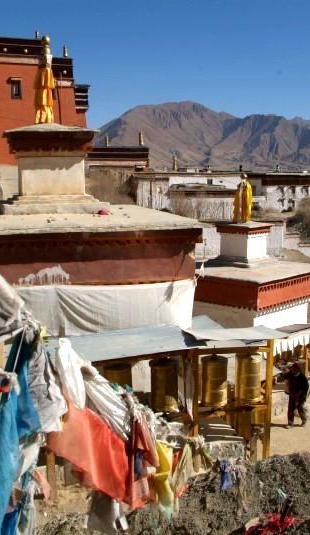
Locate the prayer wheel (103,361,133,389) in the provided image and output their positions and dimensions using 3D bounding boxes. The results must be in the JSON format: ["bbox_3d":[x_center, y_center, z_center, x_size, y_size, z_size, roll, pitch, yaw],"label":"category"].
[{"bbox_3d":[-0.669,2.186,10.850,0.490,0.870,0.490,1,10,0],"label":"prayer wheel"}]

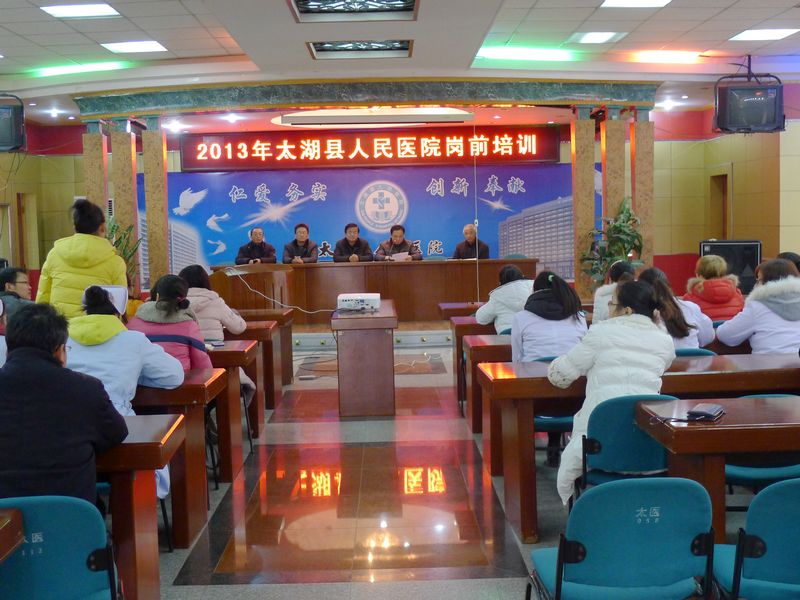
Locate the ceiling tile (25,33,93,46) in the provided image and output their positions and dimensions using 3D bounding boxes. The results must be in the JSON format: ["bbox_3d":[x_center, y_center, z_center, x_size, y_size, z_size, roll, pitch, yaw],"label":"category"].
[{"bbox_3d":[-3.334,-2.572,9.785,0.600,0.025,0.600,-1,5,-1],"label":"ceiling tile"}]

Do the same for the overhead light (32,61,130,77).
[{"bbox_3d":[-3.739,-2.701,11.604,1.250,0.100,0.120,1,5,24],"label":"overhead light"}]

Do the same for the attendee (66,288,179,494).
[{"bbox_3d":[-1.272,0.569,4.480,0.580,1.260,0.770,-1,5,2],"label":"attendee"}]

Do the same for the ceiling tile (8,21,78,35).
[{"bbox_3d":[-3.252,-2.458,8.986,0.600,0.020,0.600,-1,5,-1],"label":"ceiling tile"}]

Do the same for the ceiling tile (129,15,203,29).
[{"bbox_3d":[-2.123,-2.541,9.074,0.600,0.025,0.600,-1,5,-1],"label":"ceiling tile"}]

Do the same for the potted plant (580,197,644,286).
[{"bbox_3d":[2.697,-0.543,12.632,0.820,1.520,0.800,-1,5,-1],"label":"potted plant"}]

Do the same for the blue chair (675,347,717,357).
[{"bbox_3d":[1.436,0.622,5.370,0.450,0.790,0.520,-1,5,-1],"label":"blue chair"}]

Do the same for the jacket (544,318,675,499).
[{"bbox_3d":[0.931,0.451,4.413,0.550,0.780,0.600,-2,5,-6],"label":"jacket"}]

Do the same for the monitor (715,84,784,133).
[{"bbox_3d":[3.933,-2.152,11.200,0.710,0.530,0.500,-1,9,7],"label":"monitor"}]

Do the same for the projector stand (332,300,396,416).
[{"bbox_3d":[-0.265,0.449,8.335,0.490,0.755,1.500,-1,5,-1],"label":"projector stand"}]

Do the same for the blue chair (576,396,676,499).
[{"bbox_3d":[0.916,0.742,4.146,0.470,0.780,0.530,-1,5,-1],"label":"blue chair"}]

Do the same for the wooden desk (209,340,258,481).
[{"bbox_3d":[-1.649,0.664,5.917,1.600,0.760,0.500,-1,5,-1],"label":"wooden desk"}]

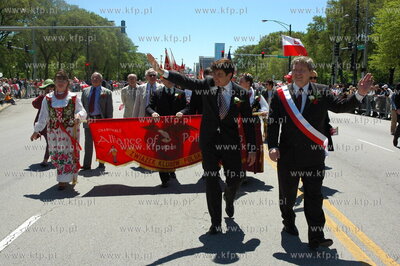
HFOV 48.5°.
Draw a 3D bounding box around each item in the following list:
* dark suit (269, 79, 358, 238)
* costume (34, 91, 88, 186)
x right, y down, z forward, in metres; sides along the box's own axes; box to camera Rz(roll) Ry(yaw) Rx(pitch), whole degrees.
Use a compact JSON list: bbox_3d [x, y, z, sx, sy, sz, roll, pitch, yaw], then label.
[{"bbox_3d":[1.076,0.264,4.279,0.878,1.490,0.580,0,7,3],"label":"dark suit"},{"bbox_3d":[-2.002,0.057,6.450,0.746,1.340,0.500,0,7,0],"label":"costume"}]

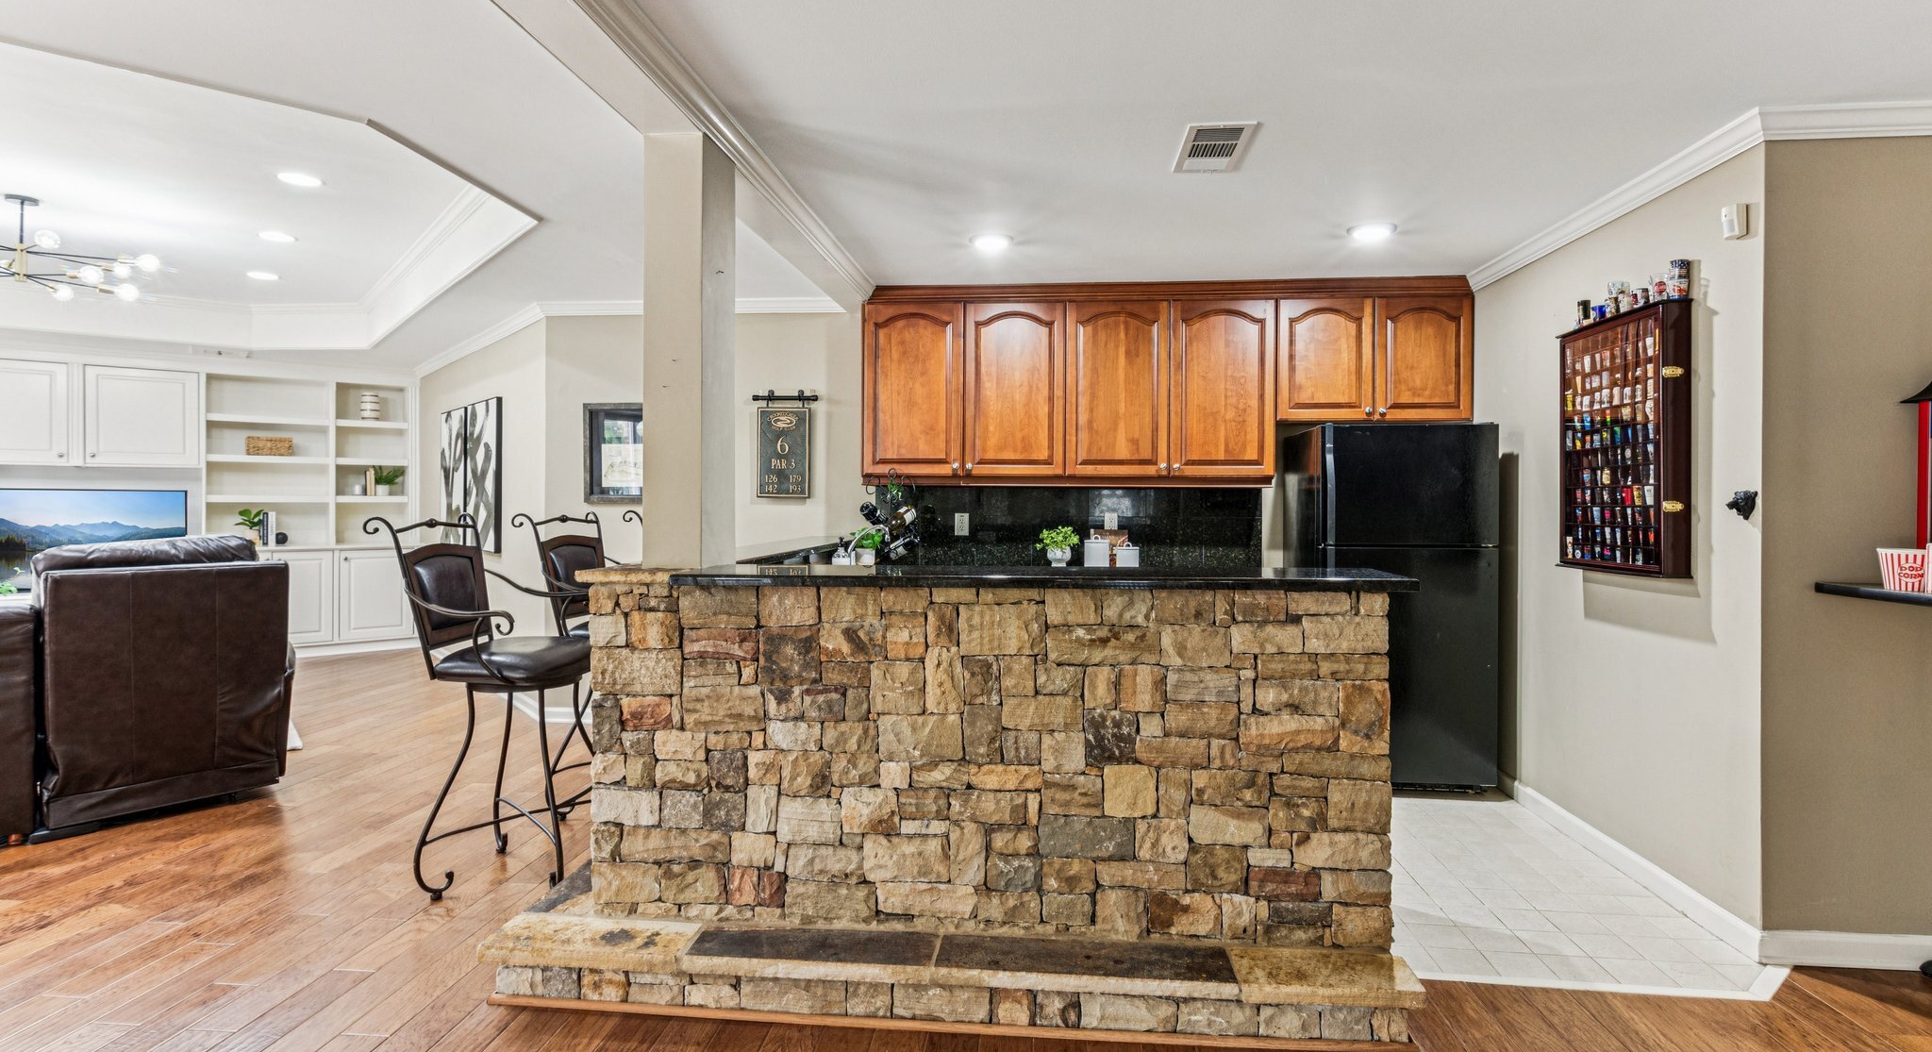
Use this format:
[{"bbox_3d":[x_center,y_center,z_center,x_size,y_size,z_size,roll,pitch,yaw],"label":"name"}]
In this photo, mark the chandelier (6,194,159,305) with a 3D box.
[{"bbox_3d":[-4.570,-1.370,4.160,0.880,0.460,0.880,0,1,6],"label":"chandelier"}]

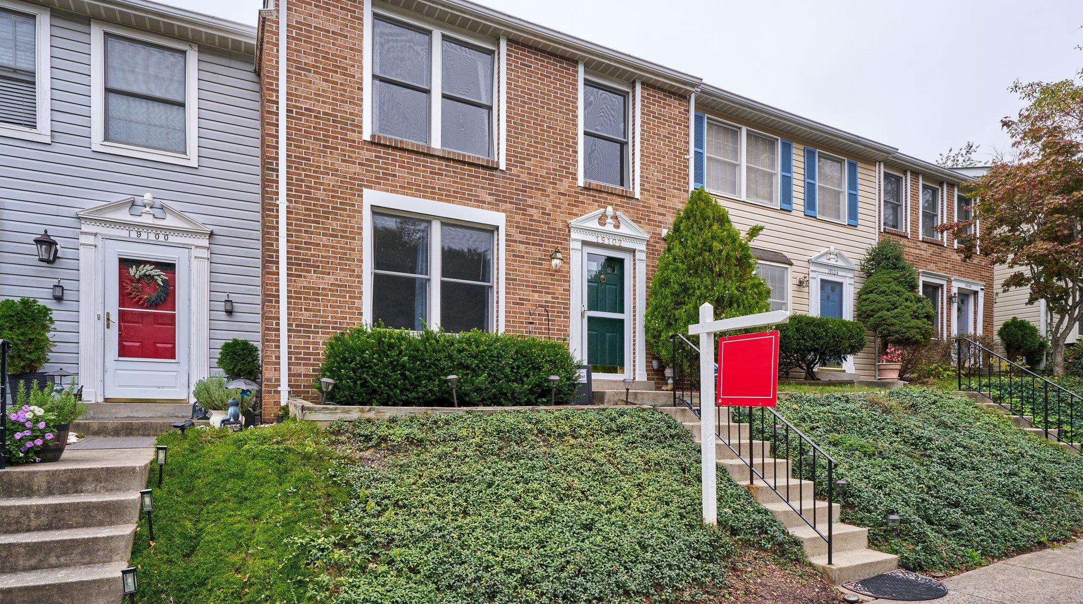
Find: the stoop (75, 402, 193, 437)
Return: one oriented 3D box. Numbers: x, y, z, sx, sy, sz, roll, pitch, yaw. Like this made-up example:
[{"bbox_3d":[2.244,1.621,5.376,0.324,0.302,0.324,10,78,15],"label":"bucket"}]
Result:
[{"bbox_3d":[-4.930,1.430,6.580,1.200,0.400,0.600,3,-6,-25],"label":"stoop"}]

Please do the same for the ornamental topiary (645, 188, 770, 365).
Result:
[{"bbox_3d":[2.400,-0.200,7.900,1.620,2.850,1.600,3,-6,-25],"label":"ornamental topiary"}]

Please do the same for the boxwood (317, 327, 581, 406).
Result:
[{"bbox_3d":[-1.100,0.800,6.550,2.920,0.880,1.000,3,-6,-25],"label":"boxwood"}]

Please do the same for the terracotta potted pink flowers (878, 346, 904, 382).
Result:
[{"bbox_3d":[7.300,1.290,11.300,0.460,0.740,0.460,3,-6,-25],"label":"terracotta potted pink flowers"}]

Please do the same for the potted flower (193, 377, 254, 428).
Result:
[{"bbox_3d":[-3.700,1.160,6.300,0.610,0.600,0.590,3,-6,-25],"label":"potted flower"}]

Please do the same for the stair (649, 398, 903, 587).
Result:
[{"bbox_3d":[2.434,1.949,5.959,0.941,1.423,2.317,3,-6,-25],"label":"stair"}]

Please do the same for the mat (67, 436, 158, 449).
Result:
[{"bbox_3d":[-4.440,1.450,5.600,0.660,0.020,0.780,3,-6,-25],"label":"mat"}]

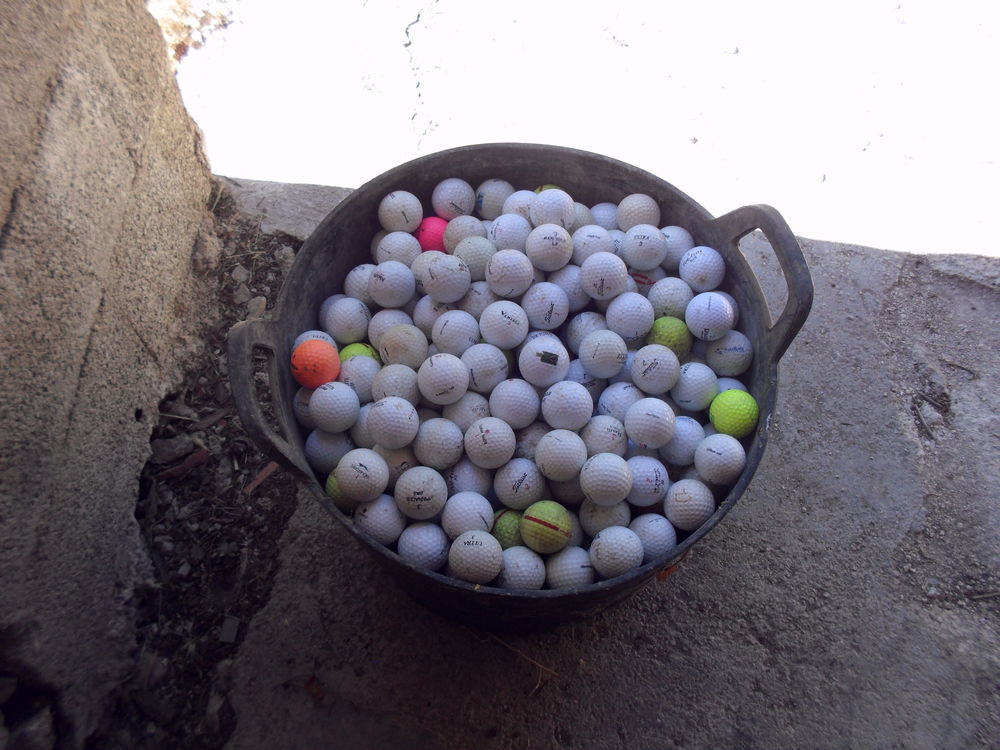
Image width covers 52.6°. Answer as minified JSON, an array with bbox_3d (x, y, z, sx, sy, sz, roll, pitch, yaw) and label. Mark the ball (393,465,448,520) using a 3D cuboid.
[{"bbox_3d":[-0.064,0.095,0.820,0.043,0.043,0.043,0,64,-4],"label":"ball"}]

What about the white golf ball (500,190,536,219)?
[{"bbox_3d":[0.024,-0.157,0.976,0.043,0.043,0.043,0,62,-1],"label":"white golf ball"}]

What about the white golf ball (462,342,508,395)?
[{"bbox_3d":[-0.014,-0.005,0.870,0.043,0.043,0.043,0,62,-1],"label":"white golf ball"}]

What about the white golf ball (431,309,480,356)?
[{"bbox_3d":[-0.041,-0.038,0.928,0.043,0.043,0.043,2,64,-3],"label":"white golf ball"}]

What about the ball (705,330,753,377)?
[{"bbox_3d":[0.213,-0.020,0.940,0.043,0.043,0.043,1,65,-3],"label":"ball"}]

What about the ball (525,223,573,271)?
[{"bbox_3d":[0.045,-0.116,0.919,0.043,0.043,0.043,0,59,0],"label":"ball"}]

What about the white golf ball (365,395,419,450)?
[{"bbox_3d":[-0.089,0.039,0.838,0.043,0.043,0.043,0,64,-4],"label":"white golf ball"}]

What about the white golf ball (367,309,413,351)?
[{"bbox_3d":[-0.101,-0.039,0.939,0.043,0.043,0.043,2,64,-3],"label":"white golf ball"}]

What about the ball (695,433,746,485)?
[{"bbox_3d":[0.187,0.072,0.860,0.043,0.043,0.043,2,64,-4],"label":"ball"}]

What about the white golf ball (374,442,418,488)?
[{"bbox_3d":[-0.091,0.076,0.867,0.043,0.043,0.043,0,59,0],"label":"white golf ball"}]

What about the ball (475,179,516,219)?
[{"bbox_3d":[-0.004,-0.179,1.036,0.043,0.043,0.043,1,62,-1],"label":"ball"}]

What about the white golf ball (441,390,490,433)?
[{"bbox_3d":[-0.030,0.035,0.898,0.043,0.043,0.043,1,64,-2],"label":"white golf ball"}]

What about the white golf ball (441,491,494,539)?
[{"bbox_3d":[-0.026,0.117,0.831,0.043,0.043,0.043,2,64,-4],"label":"white golf ball"}]

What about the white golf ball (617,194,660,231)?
[{"bbox_3d":[0.137,-0.157,0.999,0.043,0.043,0.043,1,62,-1],"label":"white golf ball"}]

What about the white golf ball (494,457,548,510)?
[{"bbox_3d":[0.017,0.092,0.849,0.043,0.043,0.043,1,62,-1],"label":"white golf ball"}]

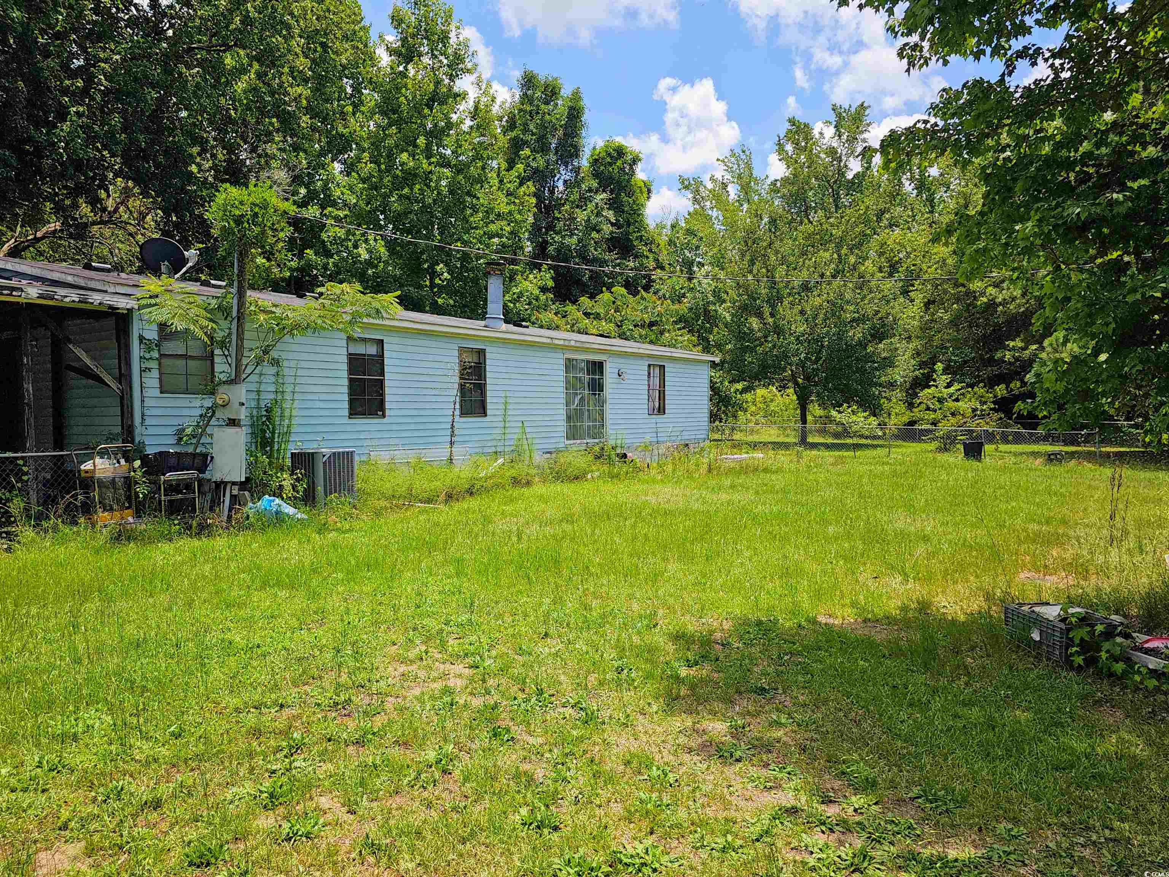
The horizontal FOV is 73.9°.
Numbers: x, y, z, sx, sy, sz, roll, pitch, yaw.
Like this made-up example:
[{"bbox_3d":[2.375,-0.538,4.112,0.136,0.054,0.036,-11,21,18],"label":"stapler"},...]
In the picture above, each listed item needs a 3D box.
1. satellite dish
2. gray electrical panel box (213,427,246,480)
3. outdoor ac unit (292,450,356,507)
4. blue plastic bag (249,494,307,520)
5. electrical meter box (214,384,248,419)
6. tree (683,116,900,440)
[{"bbox_3d":[-6.970,-3.019,13.000,0.780,0.660,0.550,0,2,7],"label":"satellite dish"},{"bbox_3d":[-4.688,0.202,10.250,0.380,0.720,0.130,0,2,0],"label":"gray electrical panel box"},{"bbox_3d":[-4.079,0.643,12.150,0.670,0.850,0.670,1,3,29],"label":"outdoor ac unit"},{"bbox_3d":[-4.326,0.978,10.950,0.740,0.310,0.500,0,2,0],"label":"blue plastic bag"},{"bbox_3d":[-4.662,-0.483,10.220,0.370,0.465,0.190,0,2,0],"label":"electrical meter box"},{"bbox_3d":[8.889,-6.807,32.800,9.000,14.200,8.600,0,2,0],"label":"tree"}]

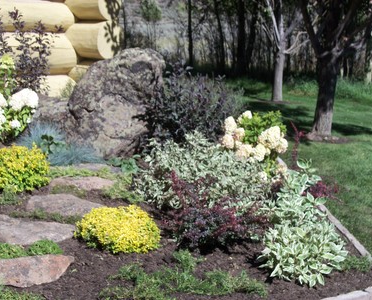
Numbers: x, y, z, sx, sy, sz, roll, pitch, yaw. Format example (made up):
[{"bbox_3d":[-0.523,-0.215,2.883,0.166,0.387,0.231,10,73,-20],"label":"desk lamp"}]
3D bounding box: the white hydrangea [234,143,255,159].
[{"bbox_3d":[0.440,0.004,5.650,0.150,0.114,0.114,0,12,0],"label":"white hydrangea"}]

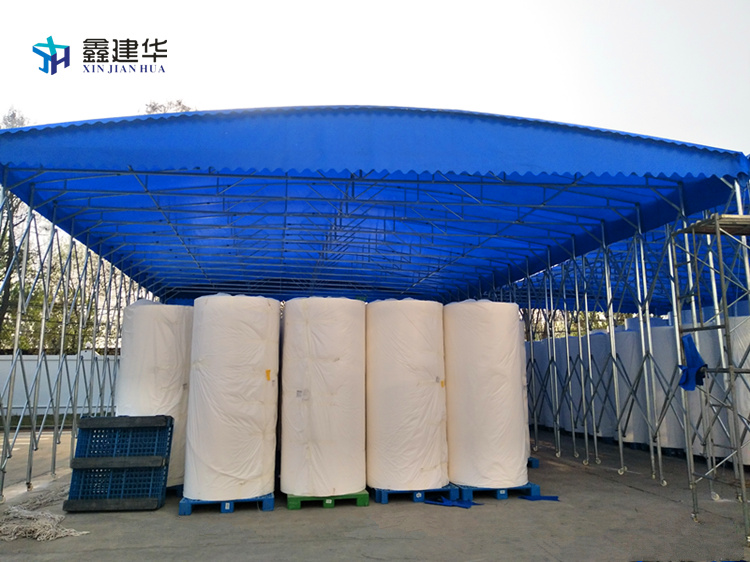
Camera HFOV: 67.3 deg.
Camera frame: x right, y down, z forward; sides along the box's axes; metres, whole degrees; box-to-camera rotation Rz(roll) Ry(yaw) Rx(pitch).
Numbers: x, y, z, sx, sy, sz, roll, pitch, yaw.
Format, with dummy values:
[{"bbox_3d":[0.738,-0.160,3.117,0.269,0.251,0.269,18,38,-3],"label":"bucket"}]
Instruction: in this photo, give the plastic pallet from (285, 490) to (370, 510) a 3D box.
[{"bbox_3d":[-0.697,2.994,7.945,1.072,0.155,1.120,1,-10,-10],"label":"plastic pallet"}]

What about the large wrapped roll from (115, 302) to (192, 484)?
[{"bbox_3d":[-3.348,1.760,8.885,1.200,2.630,1.200,1,-10,-10],"label":"large wrapped roll"}]

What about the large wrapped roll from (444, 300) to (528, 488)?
[{"bbox_3d":[1.677,1.678,8.578,1.170,2.620,1.170,0,-10,0],"label":"large wrapped roll"}]

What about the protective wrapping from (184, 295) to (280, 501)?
[{"bbox_3d":[-1.989,1.597,7.978,1.200,2.630,1.200,1,-10,-10],"label":"protective wrapping"}]

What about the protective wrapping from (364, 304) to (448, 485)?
[{"bbox_3d":[0.487,1.671,8.520,1.200,2.630,1.200,1,-10,-10],"label":"protective wrapping"}]

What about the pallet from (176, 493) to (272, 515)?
[{"bbox_3d":[-1.967,2.962,7.704,1.172,0.155,1.120,1,-10,-9],"label":"pallet"}]

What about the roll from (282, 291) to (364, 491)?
[{"bbox_3d":[-0.724,1.618,8.155,1.200,2.630,1.200,1,-10,-10],"label":"roll"}]

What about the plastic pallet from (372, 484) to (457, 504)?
[{"bbox_3d":[0.500,3.045,8.296,1.140,0.155,1.120,2,-10,-12],"label":"plastic pallet"}]

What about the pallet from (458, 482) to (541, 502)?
[{"bbox_3d":[1.655,3.060,8.432,1.197,0.155,1.120,1,-10,-11],"label":"pallet"}]

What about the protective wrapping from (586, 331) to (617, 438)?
[{"bbox_3d":[6.139,2.710,14.747,1.130,2.580,1.130,1,-10,-10],"label":"protective wrapping"}]

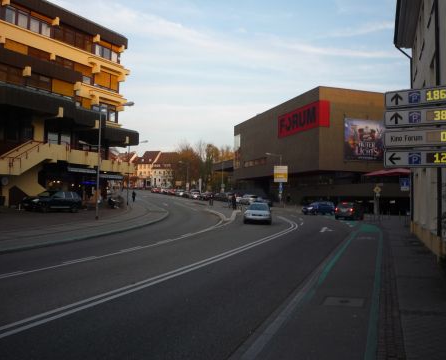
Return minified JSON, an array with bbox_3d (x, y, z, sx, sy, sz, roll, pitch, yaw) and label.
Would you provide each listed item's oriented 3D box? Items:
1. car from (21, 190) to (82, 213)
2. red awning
[{"bbox_3d":[-14.450,1.928,37.800,1.900,1.700,4.700,-1,-3,33],"label":"car"},{"bbox_3d":[11.200,-0.537,27.200,3.700,0.550,3.700,1,-3,-10],"label":"red awning"}]

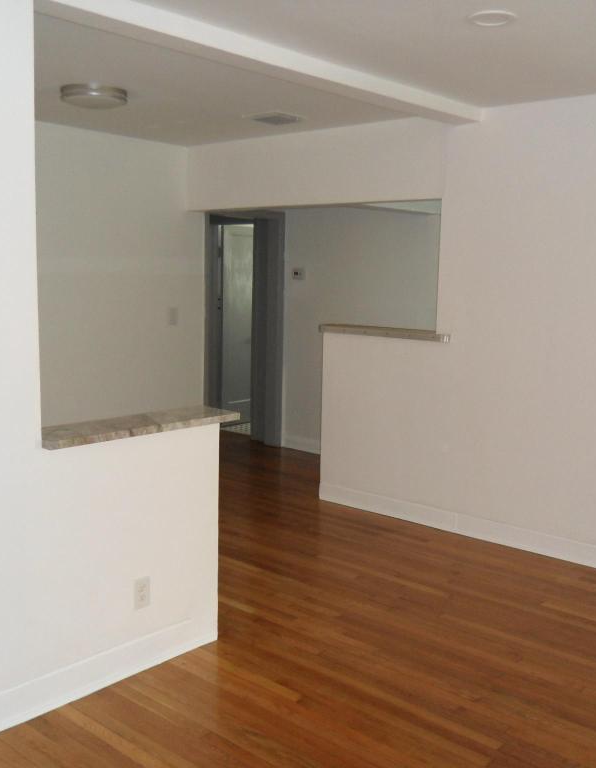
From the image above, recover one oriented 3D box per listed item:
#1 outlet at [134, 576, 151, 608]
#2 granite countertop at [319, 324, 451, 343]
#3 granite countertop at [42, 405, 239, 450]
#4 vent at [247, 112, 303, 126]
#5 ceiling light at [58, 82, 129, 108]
[{"bbox_3d":[-0.588,0.792,3.023,0.012,0.115,0.070,8,10,42],"label":"outlet"},{"bbox_3d":[0.587,-0.320,5.064,0.965,0.037,0.250,8,10,40],"label":"granite countertop"},{"bbox_3d":[-0.607,0.154,3.023,0.235,0.031,0.853,8,10,42],"label":"granite countertop"},{"bbox_3d":[-0.137,-1.583,4.782,0.280,0.020,0.280,8,10,40],"label":"vent"},{"bbox_3d":[-1.062,-1.493,4.167,0.340,0.060,0.340,1,8,0],"label":"ceiling light"}]

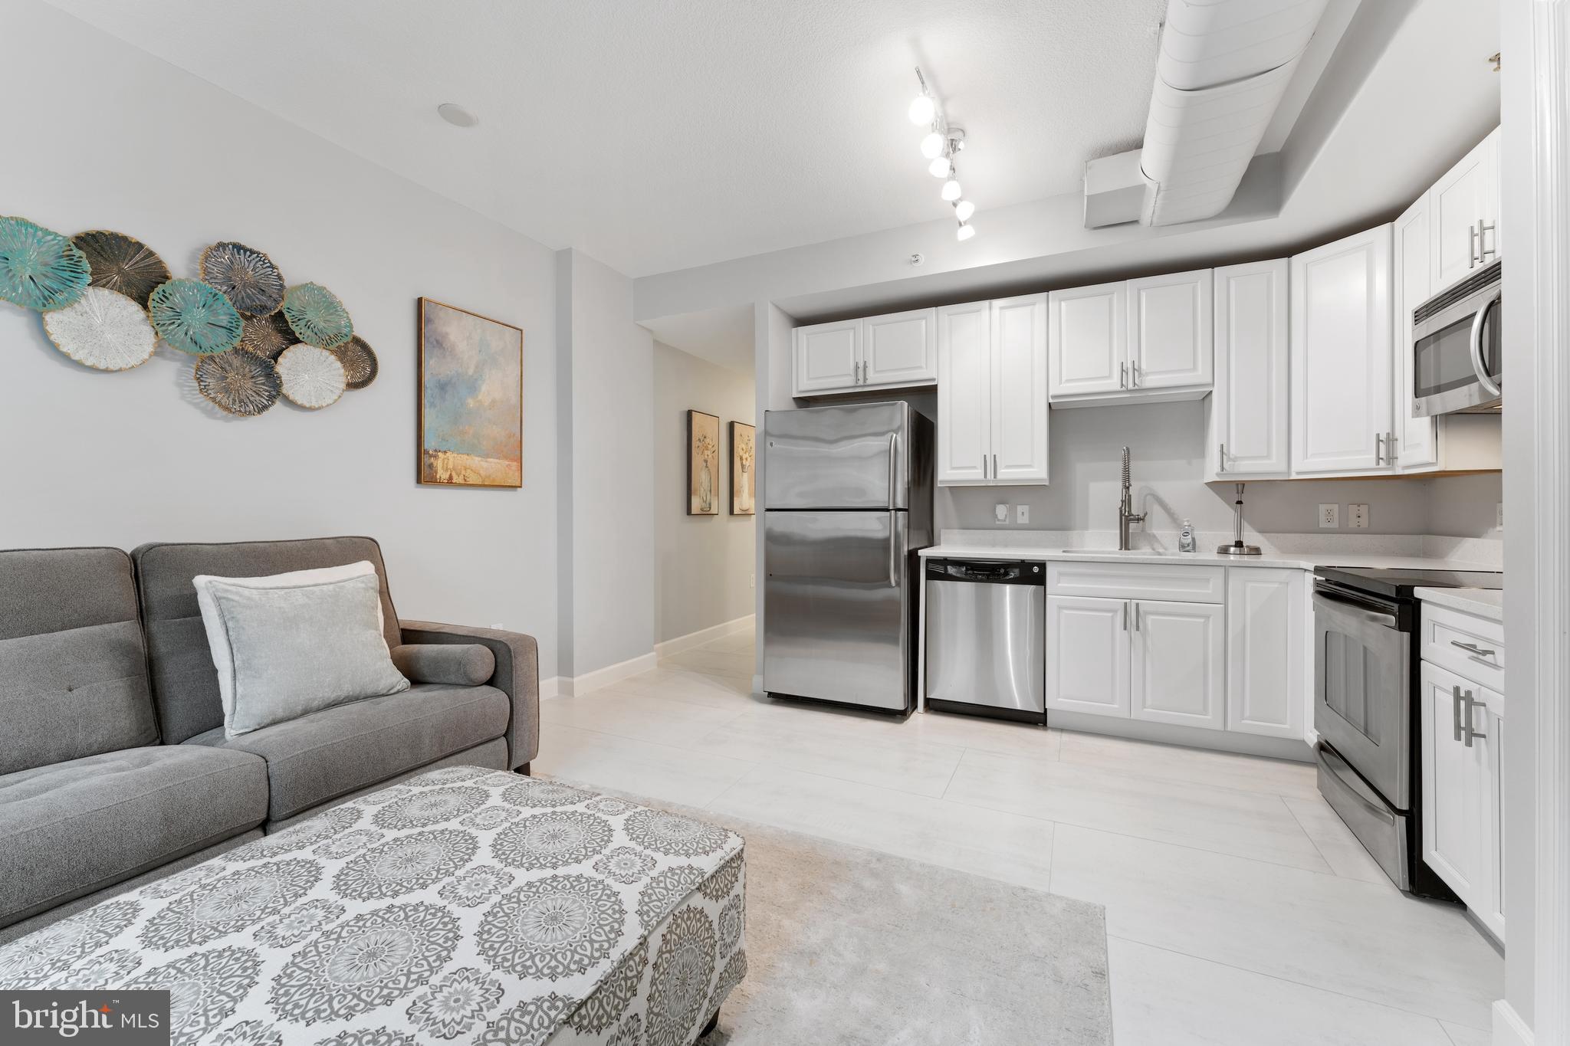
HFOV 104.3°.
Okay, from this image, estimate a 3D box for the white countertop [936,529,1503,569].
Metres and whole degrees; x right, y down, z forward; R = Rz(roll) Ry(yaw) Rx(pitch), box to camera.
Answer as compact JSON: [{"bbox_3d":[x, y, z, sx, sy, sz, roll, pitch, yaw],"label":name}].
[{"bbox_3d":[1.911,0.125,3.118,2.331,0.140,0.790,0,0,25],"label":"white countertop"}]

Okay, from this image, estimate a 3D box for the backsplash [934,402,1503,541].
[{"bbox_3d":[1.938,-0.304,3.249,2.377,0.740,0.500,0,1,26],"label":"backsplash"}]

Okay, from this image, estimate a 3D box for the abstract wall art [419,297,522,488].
[{"bbox_3d":[-1.656,-0.651,3.264,0.038,0.912,0.590,0,0,26],"label":"abstract wall art"}]

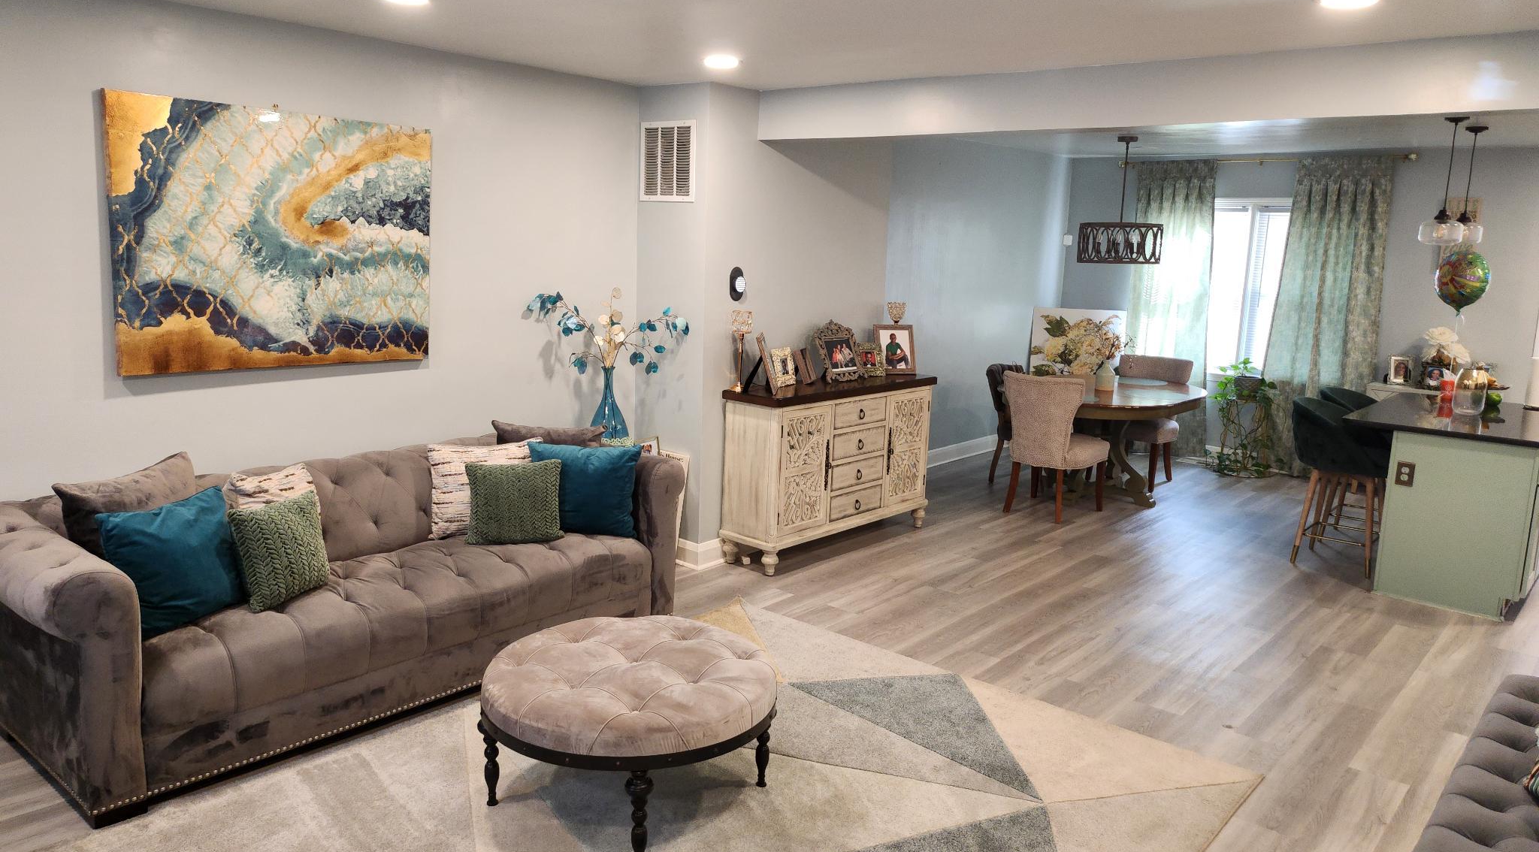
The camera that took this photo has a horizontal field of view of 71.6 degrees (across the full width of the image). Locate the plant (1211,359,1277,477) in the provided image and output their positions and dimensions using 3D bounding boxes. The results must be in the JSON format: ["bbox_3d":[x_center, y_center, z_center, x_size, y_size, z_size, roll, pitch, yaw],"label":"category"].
[{"bbox_3d":[3.863,-0.092,8.708,0.530,0.920,0.500,10,13,39],"label":"plant"}]

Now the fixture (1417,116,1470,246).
[{"bbox_3d":[3.522,-1.267,5.542,0.230,0.650,0.230,10,13,39],"label":"fixture"}]

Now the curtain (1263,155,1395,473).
[{"bbox_3d":[4.313,-0.807,8.312,0.760,2.460,0.140,10,13,39],"label":"curtain"}]

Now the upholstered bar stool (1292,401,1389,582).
[{"bbox_3d":[3.278,0.337,6.080,0.560,0.910,0.510,10,13,39],"label":"upholstered bar stool"}]

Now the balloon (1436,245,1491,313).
[{"bbox_3d":[4.089,-0.870,6.299,0.330,0.380,0.210,8,12,32],"label":"balloon"}]

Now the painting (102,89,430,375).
[{"bbox_3d":[-1.900,-0.726,4.208,0.040,0.980,1.245,10,13,39],"label":"painting"}]

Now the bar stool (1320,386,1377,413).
[{"bbox_3d":[3.681,0.244,6.603,0.540,0.950,0.520,10,13,39],"label":"bar stool"}]

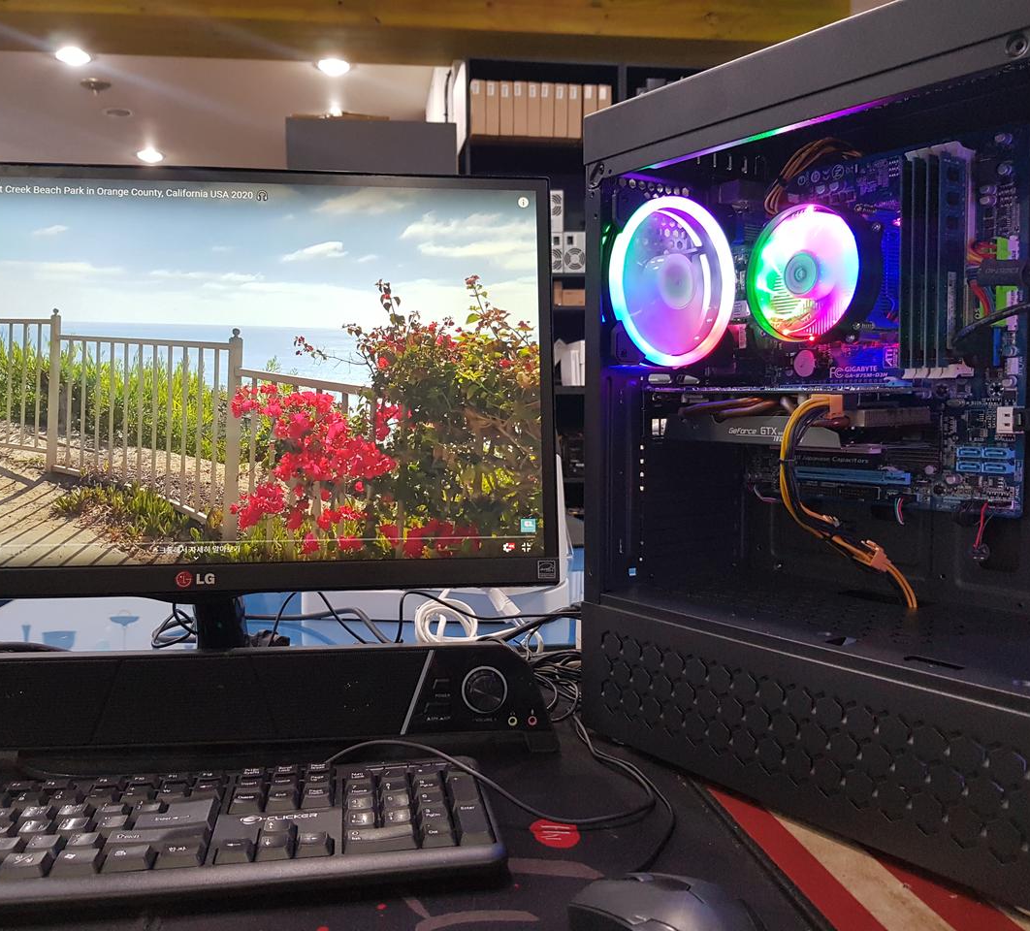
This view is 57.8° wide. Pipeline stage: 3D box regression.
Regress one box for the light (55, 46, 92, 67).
[{"bbox_3d":[-1.978,-1.839,4.184,0.155,0.040,0.155,-1,4,-9],"label":"light"}]

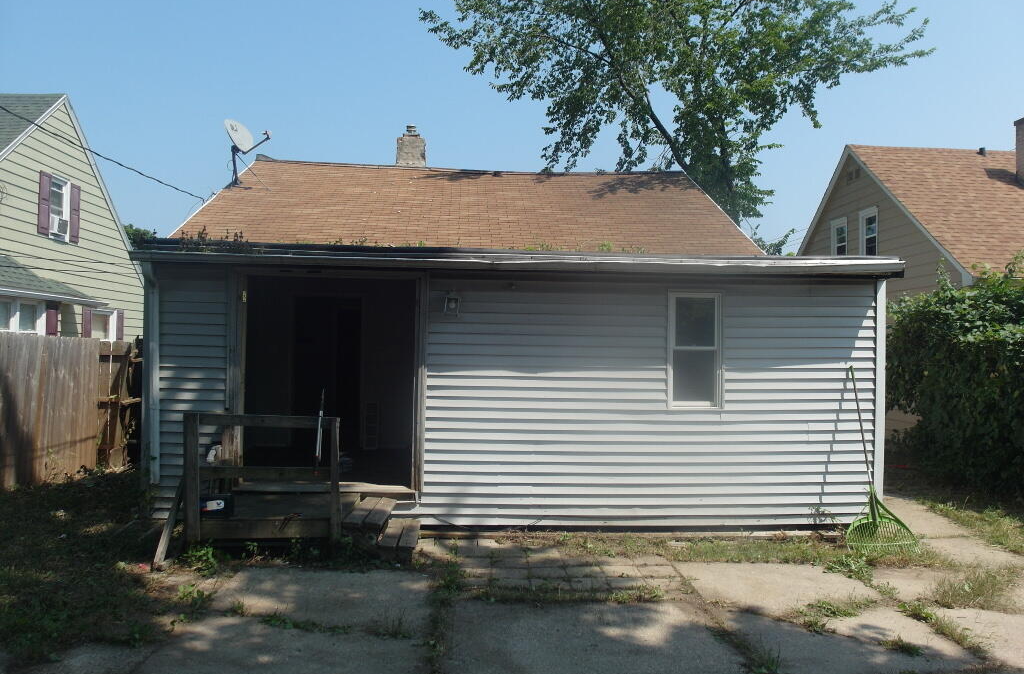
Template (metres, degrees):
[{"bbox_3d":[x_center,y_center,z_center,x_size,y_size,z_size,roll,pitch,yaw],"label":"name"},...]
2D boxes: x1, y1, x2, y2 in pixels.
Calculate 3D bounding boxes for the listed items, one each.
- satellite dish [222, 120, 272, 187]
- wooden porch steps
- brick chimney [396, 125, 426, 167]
[{"bbox_3d":[-4.560,-3.200,12.300,0.770,1.100,0.680,1,-1,14],"label":"satellite dish"},{"bbox_3d":[-1.090,1.690,6.180,0.570,0.400,0.930,1,-1,-3],"label":"wooden porch steps"},{"bbox_3d":[-2.000,-3.790,14.150,0.540,0.860,0.540,1,-1,-3],"label":"brick chimney"}]

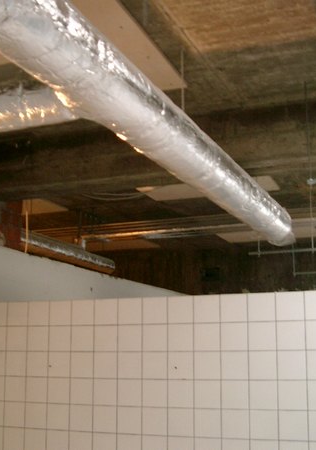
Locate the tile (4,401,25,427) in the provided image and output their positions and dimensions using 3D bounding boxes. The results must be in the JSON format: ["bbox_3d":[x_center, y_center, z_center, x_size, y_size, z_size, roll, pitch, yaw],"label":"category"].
[{"bbox_3d":[-0.862,1.133,3.853,0.150,0.150,0.009,-5,-13,21],"label":"tile"}]

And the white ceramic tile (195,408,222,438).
[{"bbox_3d":[0.264,1.046,3.386,0.150,0.150,0.010,-5,-13,21],"label":"white ceramic tile"}]

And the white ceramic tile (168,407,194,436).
[{"bbox_3d":[0.121,1.050,3.413,0.150,0.150,0.009,-5,-13,21],"label":"white ceramic tile"}]

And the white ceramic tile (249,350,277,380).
[{"bbox_3d":[0.551,0.737,3.366,0.150,0.150,0.010,-5,-13,21],"label":"white ceramic tile"}]

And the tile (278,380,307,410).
[{"bbox_3d":[0.683,0.863,3.252,0.150,0.150,0.010,-5,-13,21],"label":"tile"}]

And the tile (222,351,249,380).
[{"bbox_3d":[0.406,0.742,3.390,0.150,0.150,0.010,-5,-13,21],"label":"tile"}]

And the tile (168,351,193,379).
[{"bbox_3d":[0.124,0.766,3.501,0.150,0.150,0.010,-5,-13,21],"label":"tile"}]

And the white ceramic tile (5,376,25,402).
[{"bbox_3d":[-0.860,0.986,3.860,0.150,0.150,0.010,-5,-13,21],"label":"white ceramic tile"}]

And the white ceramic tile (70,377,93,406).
[{"bbox_3d":[-0.441,0.963,3.716,0.150,0.150,0.010,-5,-13,21],"label":"white ceramic tile"}]

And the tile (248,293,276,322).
[{"bbox_3d":[0.553,0.439,3.426,0.150,0.150,0.010,-5,-13,21],"label":"tile"}]

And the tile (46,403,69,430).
[{"bbox_3d":[-0.578,1.113,3.721,0.150,0.150,0.010,-5,-13,21],"label":"tile"}]

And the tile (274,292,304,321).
[{"bbox_3d":[0.690,0.427,3.363,0.150,0.150,0.009,-5,-13,21],"label":"tile"}]

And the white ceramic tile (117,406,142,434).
[{"bbox_3d":[-0.157,1.072,3.522,0.150,0.150,0.008,-5,-13,21],"label":"white ceramic tile"}]

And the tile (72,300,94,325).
[{"bbox_3d":[-0.443,0.518,3.806,0.150,0.150,0.010,-5,-13,21],"label":"tile"}]

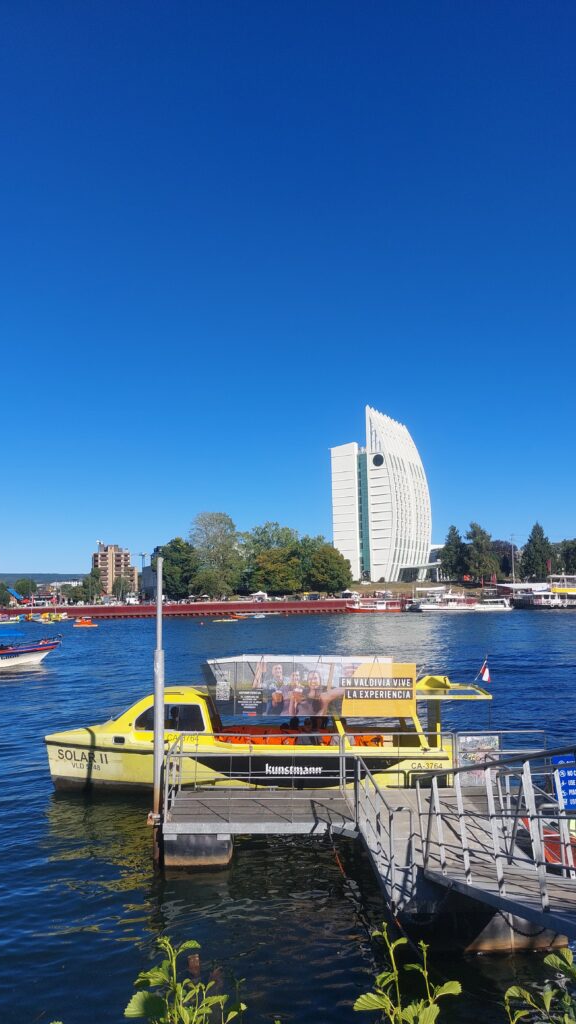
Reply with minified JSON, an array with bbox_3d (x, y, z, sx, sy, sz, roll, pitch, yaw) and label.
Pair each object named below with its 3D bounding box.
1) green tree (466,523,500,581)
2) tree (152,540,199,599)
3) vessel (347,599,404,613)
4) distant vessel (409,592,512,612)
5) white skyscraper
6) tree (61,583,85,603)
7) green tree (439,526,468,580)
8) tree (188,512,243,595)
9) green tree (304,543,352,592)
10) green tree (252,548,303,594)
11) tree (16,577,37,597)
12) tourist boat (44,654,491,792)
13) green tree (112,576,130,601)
[{"bbox_3d":[68.490,14.260,250.000,12.680,21.130,12.300,-1,-7,0],"label":"green tree"},{"bbox_3d":[-33.750,17.550,213.000,13.800,19.200,13.390,-1,-7,0],"label":"tree"},{"bbox_3d":[16.691,17.945,137.000,10.400,2.900,3.200,-1,-6,0],"label":"vessel"},{"bbox_3d":[33.771,17.718,139.000,18.500,4.000,5.000,-1,-6,0],"label":"distant vessel"},{"bbox_3d":[36.110,-4.830,277.420,24.300,65.400,36.000,-5,-8,30],"label":"white skyscraper"},{"bbox_3d":[-62.220,23.390,205.000,6.930,6.060,6.720,-1,-7,0],"label":"tree"},{"bbox_3d":[45.454,11.535,195.000,7.500,14.800,7.500,-1,-6,0],"label":"green tree"},{"bbox_3d":[-15.930,9.448,156.000,11.500,18.300,11.500,-1,-6,0],"label":"tree"},{"bbox_3d":[12.660,17.820,222.000,15.010,16.570,14.560,-1,-7,0],"label":"green tree"},{"bbox_3d":[-3.250,18.900,220.000,15.490,15.180,15.030,-1,-7,0],"label":"green tree"},{"bbox_3d":[-85.040,24.780,230.000,7.130,7.770,6.910,-1,-7,0],"label":"tree"},{"bbox_3d":[-0.404,4.833,16.889,9.900,2.950,2.800,-1,-6,4],"label":"tourist boat"},{"bbox_3d":[-48.070,22.090,205.000,5.200,8.080,5.040,-1,-7,0],"label":"green tree"}]

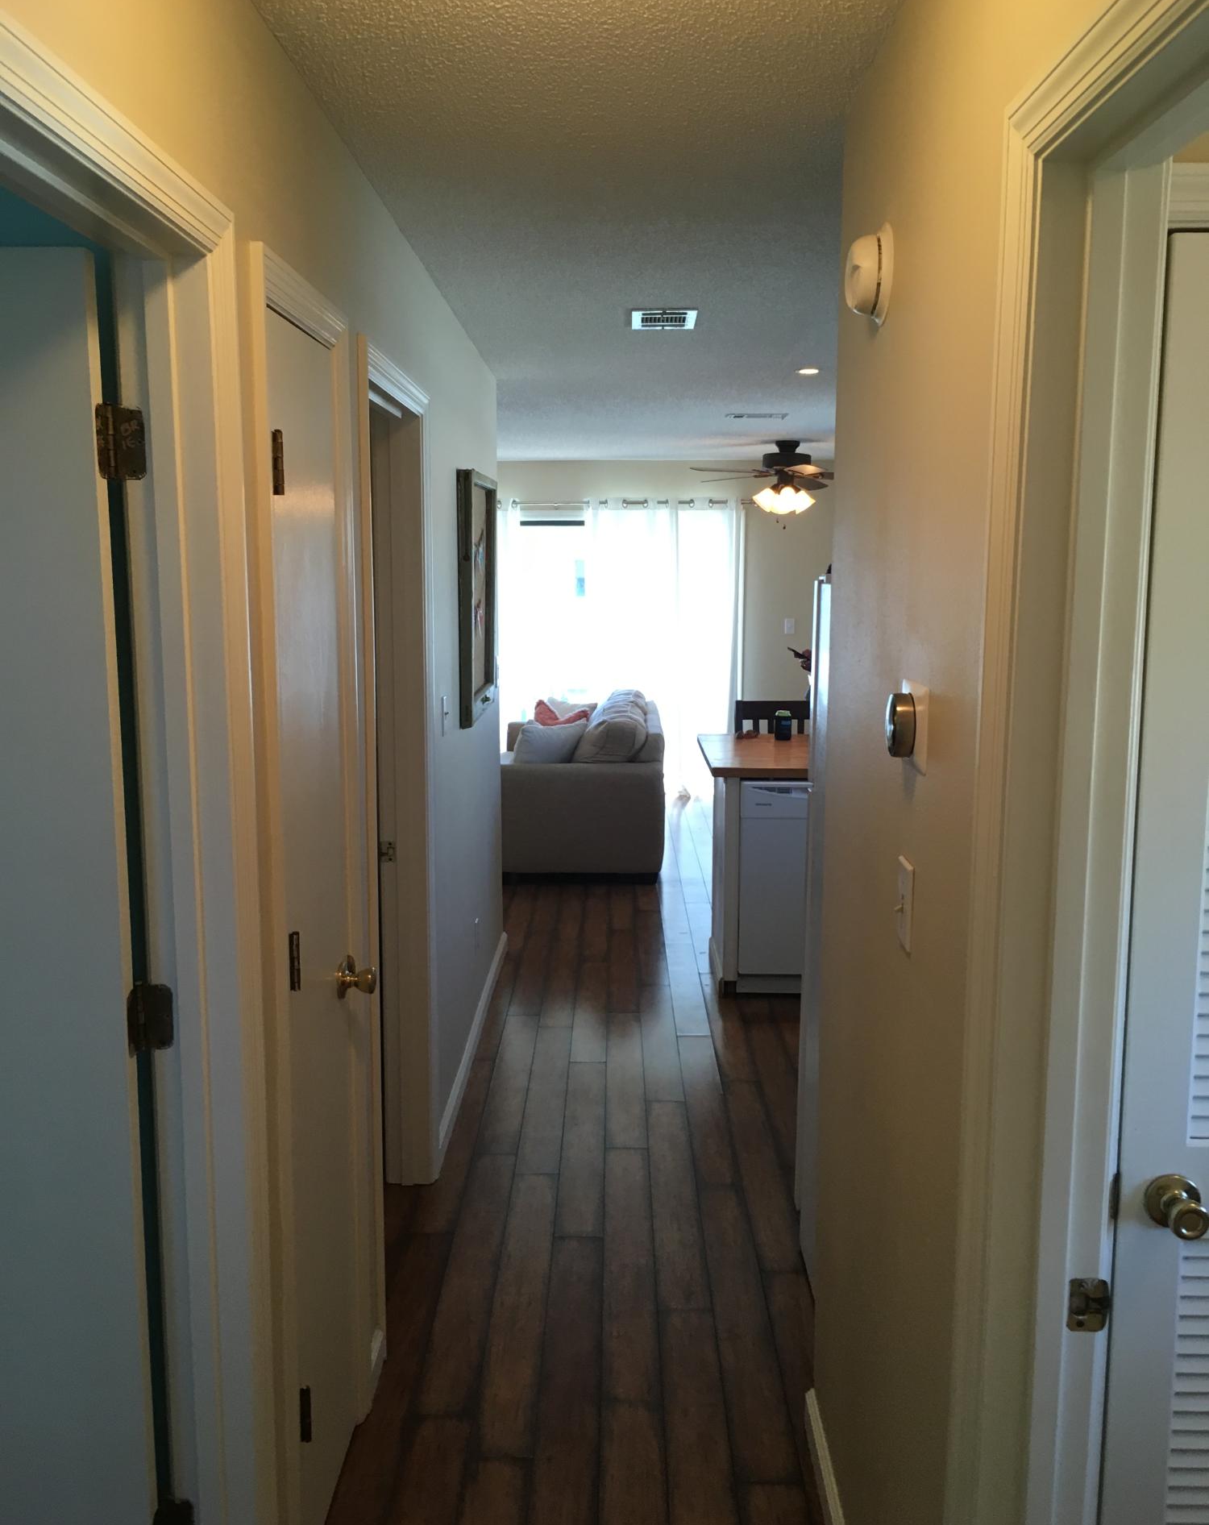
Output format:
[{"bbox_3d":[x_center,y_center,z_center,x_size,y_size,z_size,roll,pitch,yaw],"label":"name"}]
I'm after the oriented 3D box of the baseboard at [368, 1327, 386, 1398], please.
[{"bbox_3d":[-0.470,1.241,2.804,0.015,0.090,0.150,0,9,0],"label":"baseboard"}]

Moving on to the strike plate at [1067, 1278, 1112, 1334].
[{"bbox_3d":[0.483,0.540,1.348,0.043,0.058,0.006,0,9,0],"label":"strike plate"}]

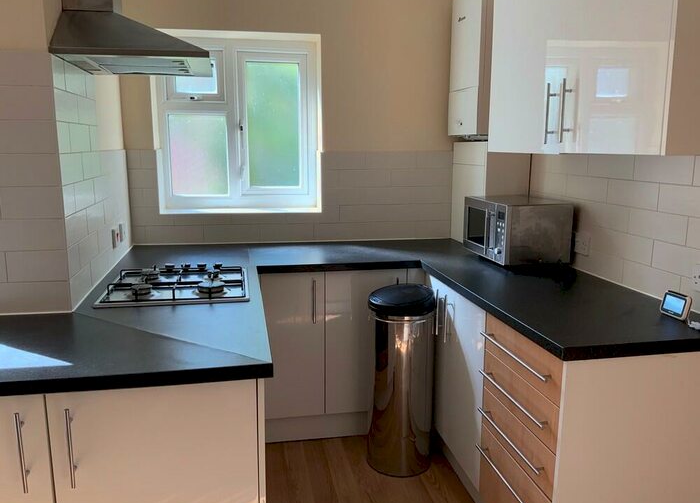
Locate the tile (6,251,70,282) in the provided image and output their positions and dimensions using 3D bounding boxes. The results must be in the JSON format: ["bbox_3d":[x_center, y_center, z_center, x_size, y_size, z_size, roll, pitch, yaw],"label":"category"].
[{"bbox_3d":[-0.994,0.047,1.873,0.181,0.100,0.010,-2,10,-9],"label":"tile"}]

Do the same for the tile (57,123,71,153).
[{"bbox_3d":[-0.922,-0.365,1.882,0.010,0.100,0.149,-2,11,-12],"label":"tile"}]

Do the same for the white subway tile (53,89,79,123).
[{"bbox_3d":[-0.937,-0.477,1.935,0.010,0.100,0.297,-2,11,-12],"label":"white subway tile"}]

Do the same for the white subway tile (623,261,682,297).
[{"bbox_3d":[1.108,0.107,2.152,0.009,0.100,0.300,-2,11,-10],"label":"white subway tile"}]

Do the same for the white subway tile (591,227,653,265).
[{"bbox_3d":[1.089,-0.022,2.320,0.010,0.100,0.330,-2,11,-11],"label":"white subway tile"}]

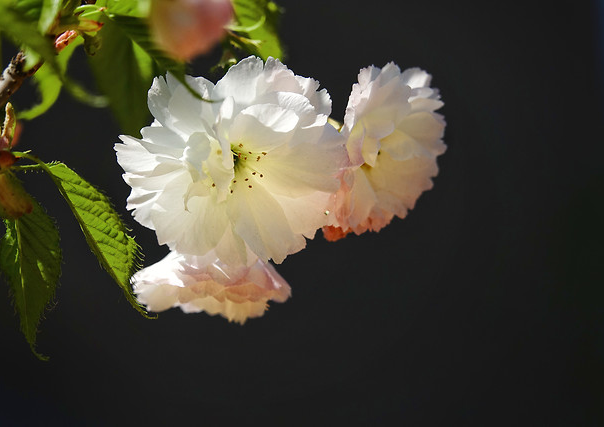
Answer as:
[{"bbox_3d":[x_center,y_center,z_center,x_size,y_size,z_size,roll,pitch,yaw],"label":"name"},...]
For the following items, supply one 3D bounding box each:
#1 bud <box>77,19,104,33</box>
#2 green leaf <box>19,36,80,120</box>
[{"bbox_3d":[-0.042,-0.037,1.460,0.005,0.003,0.003,6,0,12],"label":"bud"},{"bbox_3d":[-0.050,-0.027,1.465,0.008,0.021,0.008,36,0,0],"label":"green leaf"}]

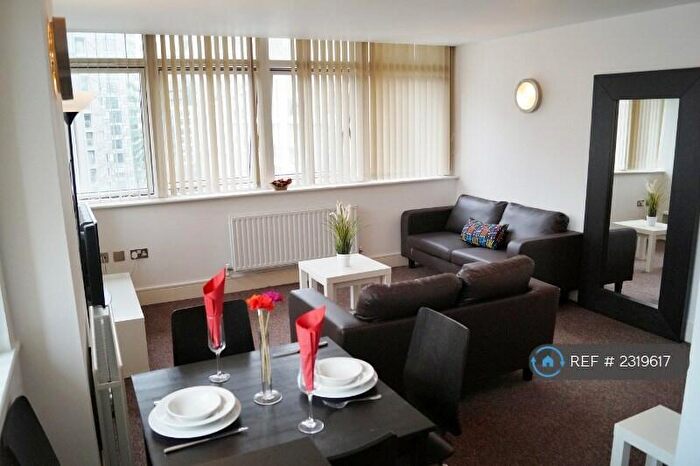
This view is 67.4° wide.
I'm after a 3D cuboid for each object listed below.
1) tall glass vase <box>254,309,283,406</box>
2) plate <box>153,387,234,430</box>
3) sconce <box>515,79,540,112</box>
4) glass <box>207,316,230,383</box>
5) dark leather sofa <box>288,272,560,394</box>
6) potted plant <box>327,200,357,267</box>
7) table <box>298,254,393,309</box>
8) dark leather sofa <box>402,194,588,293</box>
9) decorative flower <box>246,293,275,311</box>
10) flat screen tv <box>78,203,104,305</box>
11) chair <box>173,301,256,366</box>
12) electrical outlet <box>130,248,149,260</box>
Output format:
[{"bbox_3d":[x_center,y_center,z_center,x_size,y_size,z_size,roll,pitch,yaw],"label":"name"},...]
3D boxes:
[{"bbox_3d":[-0.272,0.399,1.706,0.090,0.300,0.090,-7,14,-25],"label":"tall glass vase"},{"bbox_3d":[-0.476,0.539,1.626,0.240,0.028,0.240,-1,13,0],"label":"plate"},{"bbox_3d":[1.600,-1.221,4.678,0.085,0.278,0.278,-8,14,-26],"label":"sconce"},{"bbox_3d":[-0.468,0.405,1.854,0.078,0.230,0.078,-7,14,-25],"label":"glass"},{"bbox_3d":[0.415,0.548,3.189,1.380,0.790,0.790,-7,14,-25],"label":"dark leather sofa"},{"bbox_3d":[-0.049,0.007,4.192,0.225,0.530,0.220,-1,13,0],"label":"potted plant"},{"bbox_3d":[-0.042,0.480,4.290,0.550,0.450,0.550,-8,14,-26],"label":"table"},{"bbox_3d":[1.240,0.112,5.048,0.760,0.790,1.660,-8,14,-27],"label":"dark leather sofa"},{"bbox_3d":[-0.280,0.217,1.647,0.086,0.052,0.075,-8,14,-26],"label":"decorative flower"},{"bbox_3d":[-1.865,0.161,3.777,0.130,0.630,0.920,-8,14,-28],"label":"flat screen tv"},{"bbox_3d":[-0.490,0.772,2.164,0.420,0.860,0.500,-7,14,-25],"label":"chair"},{"bbox_3d":[-1.862,0.192,4.654,0.148,0.088,0.014,-7,14,-23],"label":"electrical outlet"}]

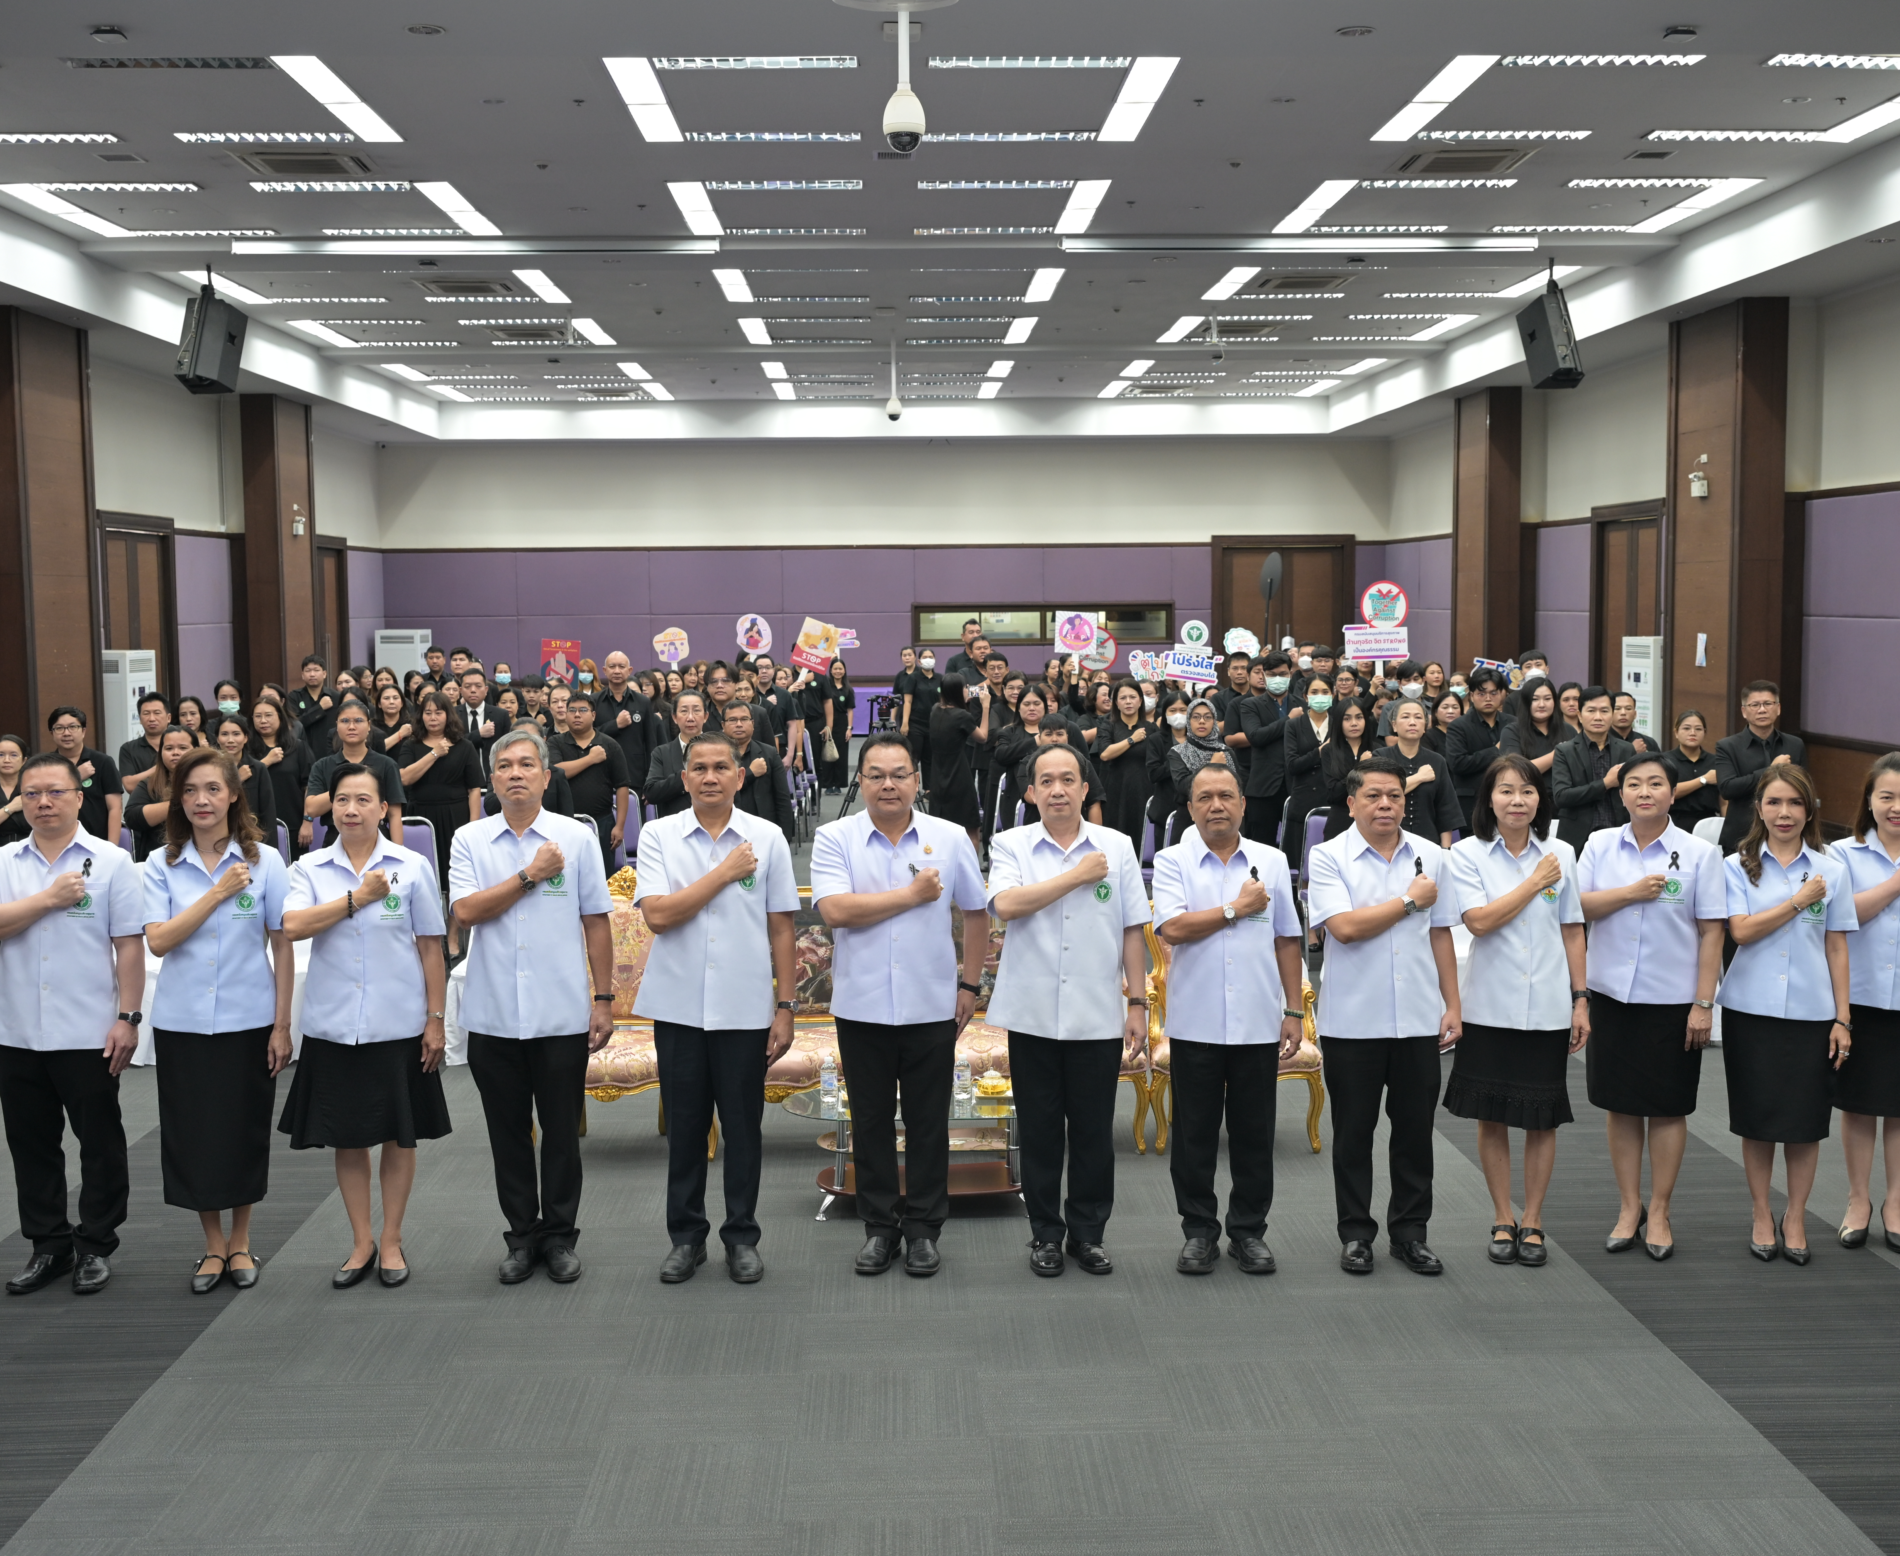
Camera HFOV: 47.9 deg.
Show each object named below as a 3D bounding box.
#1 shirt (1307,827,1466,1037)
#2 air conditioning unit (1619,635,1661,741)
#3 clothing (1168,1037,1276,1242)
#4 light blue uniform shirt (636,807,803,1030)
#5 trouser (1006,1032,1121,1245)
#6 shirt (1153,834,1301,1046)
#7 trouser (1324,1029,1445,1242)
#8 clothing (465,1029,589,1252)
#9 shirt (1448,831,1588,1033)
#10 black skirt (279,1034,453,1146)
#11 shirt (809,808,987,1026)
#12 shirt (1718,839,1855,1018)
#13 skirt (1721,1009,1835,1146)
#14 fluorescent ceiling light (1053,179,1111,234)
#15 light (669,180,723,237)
[{"bbox_3d":[1.414,0.500,6.949,0.514,0.691,0.290,-1,5,-10],"label":"shirt"},{"bbox_3d":[7.252,-0.544,21.678,0.620,1.777,0.580,-1,5,-11],"label":"air conditioning unit"},{"bbox_3d":[0.905,1.132,7.099,0.360,0.830,0.290,0,5,5],"label":"clothing"},{"bbox_3d":[-0.752,0.446,6.901,0.533,0.699,0.310,-1,5,-4],"label":"light blue uniform shirt"},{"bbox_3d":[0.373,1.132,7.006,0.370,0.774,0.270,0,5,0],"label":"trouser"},{"bbox_3d":[0.904,0.521,6.957,0.484,0.686,0.290,0,5,1],"label":"shirt"},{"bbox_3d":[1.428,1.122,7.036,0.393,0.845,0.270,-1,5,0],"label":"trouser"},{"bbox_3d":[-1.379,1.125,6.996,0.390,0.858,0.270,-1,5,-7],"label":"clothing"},{"bbox_3d":[1.891,0.489,7.106,0.450,0.670,0.300,0,5,9],"label":"shirt"},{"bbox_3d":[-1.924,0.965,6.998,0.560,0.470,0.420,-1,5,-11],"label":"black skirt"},{"bbox_3d":[-0.168,0.441,6.920,0.578,0.676,0.330,-1,5,-2],"label":"shirt"},{"bbox_3d":[2.763,0.505,7.058,0.470,0.575,0.270,1,5,17],"label":"shirt"},{"bbox_3d":[2.736,0.955,7.059,0.347,0.437,0.270,0,5,10],"label":"skirt"},{"bbox_3d":[1.071,-4.642,17.459,0.260,0.080,2.369,-1,5,-2],"label":"fluorescent ceiling light"},{"bbox_3d":[-2.048,-4.620,17.439,0.260,0.080,2.369,-1,5,-2],"label":"light"}]

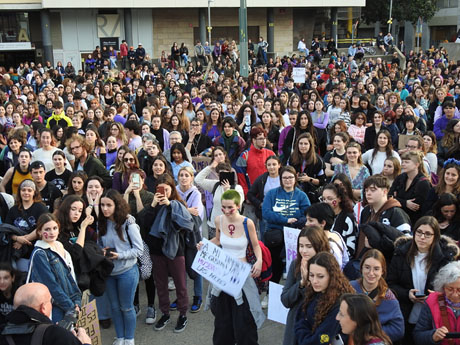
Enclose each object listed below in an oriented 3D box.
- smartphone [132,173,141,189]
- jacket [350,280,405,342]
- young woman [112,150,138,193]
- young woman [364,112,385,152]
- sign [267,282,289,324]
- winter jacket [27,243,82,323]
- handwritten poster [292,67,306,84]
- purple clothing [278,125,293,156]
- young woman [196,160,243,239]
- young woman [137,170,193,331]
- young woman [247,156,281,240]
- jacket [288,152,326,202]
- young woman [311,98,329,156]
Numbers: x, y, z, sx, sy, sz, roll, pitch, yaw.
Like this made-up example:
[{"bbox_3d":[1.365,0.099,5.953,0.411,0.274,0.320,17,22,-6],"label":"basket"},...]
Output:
[{"bbox_3d":[-0.951,0.081,6.350,0.077,0.155,0.012,1,14,8],"label":"smartphone"},{"bbox_3d":[0.961,0.988,4.123,0.430,0.570,0.280,7,16,27],"label":"jacket"},{"bbox_3d":[-1.190,0.524,7.583,0.460,1.640,0.310,-2,15,-6],"label":"young woman"},{"bbox_3d":[2.632,-0.273,11.293,0.470,1.650,0.300,1,14,8],"label":"young woman"},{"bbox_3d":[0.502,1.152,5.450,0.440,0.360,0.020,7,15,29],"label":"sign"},{"bbox_3d":[-1.415,0.869,5.074,0.330,0.630,0.420,11,19,38],"label":"winter jacket"},{"bbox_3d":[2.025,-2.821,18.200,0.350,0.455,0.020,-1,13,0],"label":"handwritten poster"},{"bbox_3d":[1.021,-0.502,10.450,0.460,0.640,0.300,0,14,5],"label":"purple clothing"},{"bbox_3d":[-0.061,0.664,7.001,0.580,1.640,0.420,1,15,5],"label":"young woman"},{"bbox_3d":[-0.609,0.813,6.326,0.500,1.650,0.440,4,15,17],"label":"young woman"},{"bbox_3d":[0.484,0.521,7.518,0.480,1.640,0.320,-1,15,0],"label":"young woman"},{"bbox_3d":[0.943,0.061,7.600,0.480,0.620,0.320,2,15,12],"label":"jacket"},{"bbox_3d":[1.874,-0.707,13.193,0.430,1.650,0.300,0,14,2],"label":"young woman"}]

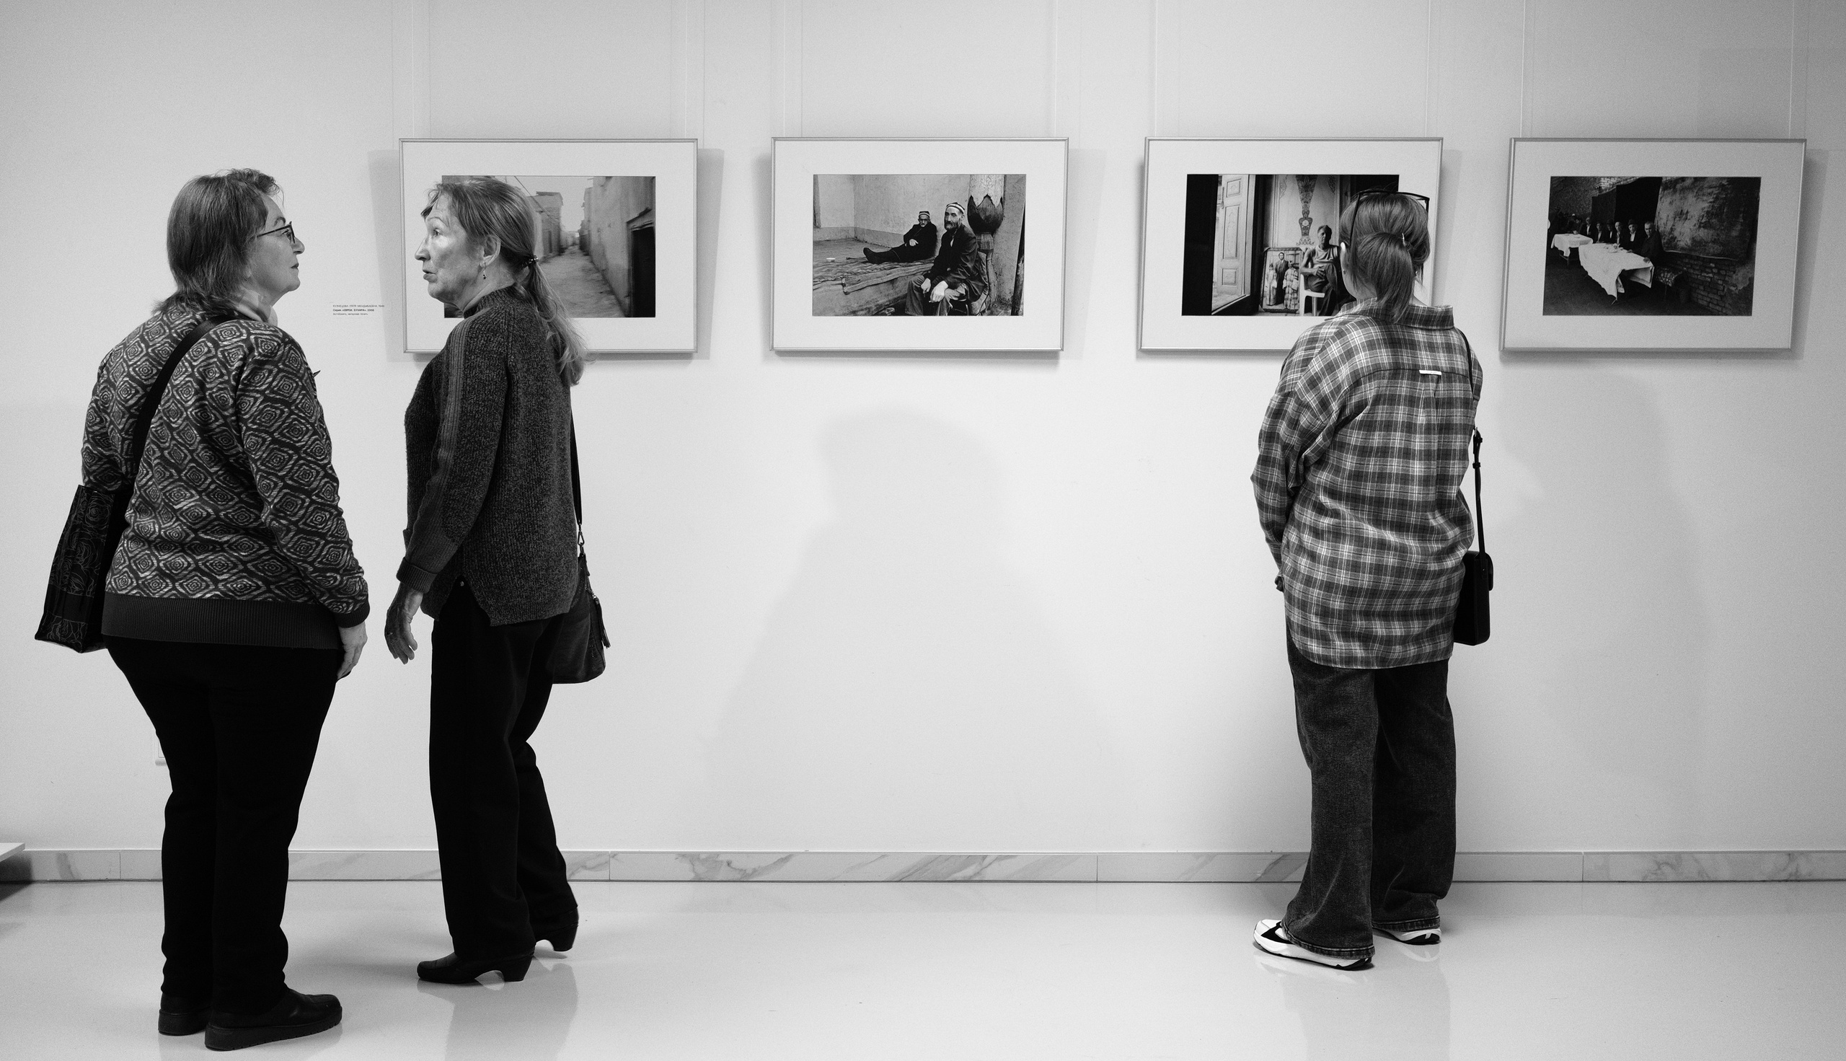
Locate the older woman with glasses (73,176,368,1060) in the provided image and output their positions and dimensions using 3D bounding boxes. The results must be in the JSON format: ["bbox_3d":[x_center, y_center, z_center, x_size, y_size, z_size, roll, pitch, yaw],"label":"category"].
[{"bbox_3d":[-1.288,0.137,3.330,0.360,1.600,0.510,-4,6,-43],"label":"older woman with glasses"}]

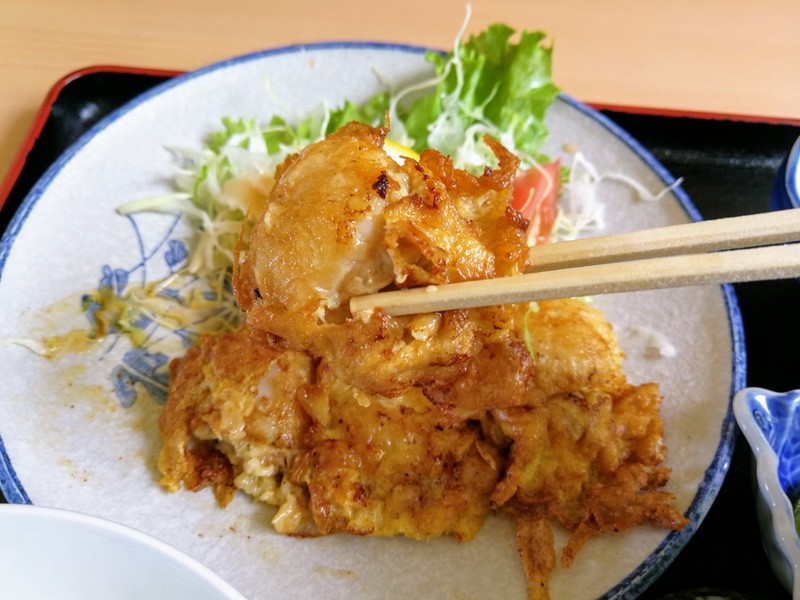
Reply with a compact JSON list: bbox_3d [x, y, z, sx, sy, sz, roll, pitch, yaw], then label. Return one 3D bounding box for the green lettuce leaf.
[{"bbox_3d":[0.031,-0.076,0.237,0.060,0.038,0.042,5,55,0],"label":"green lettuce leaf"}]

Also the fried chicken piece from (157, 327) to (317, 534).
[{"bbox_3d":[-0.040,0.033,0.170,0.041,0.025,0.047,5,55,0],"label":"fried chicken piece"}]

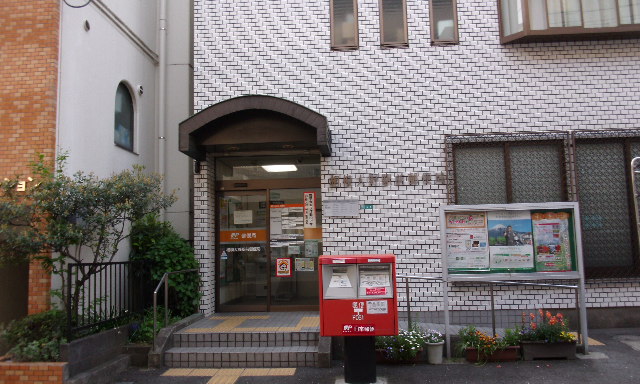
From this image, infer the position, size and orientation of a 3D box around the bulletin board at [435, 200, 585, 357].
[{"bbox_3d":[2.355,1.074,6.302,1.685,1.845,0.130,-2,-5,4],"label":"bulletin board"}]

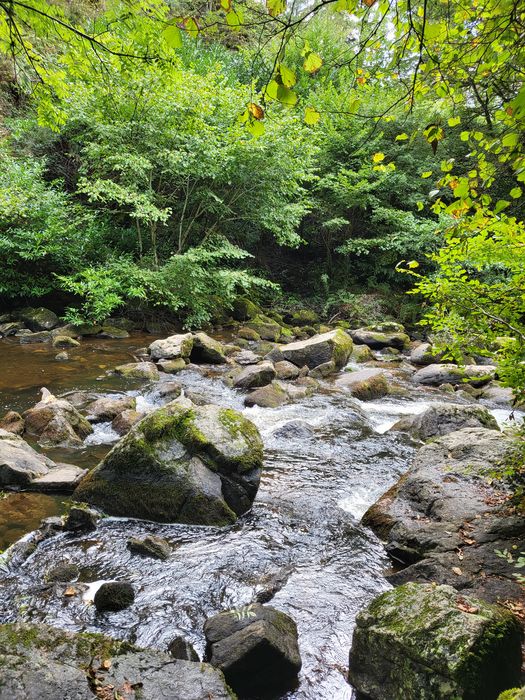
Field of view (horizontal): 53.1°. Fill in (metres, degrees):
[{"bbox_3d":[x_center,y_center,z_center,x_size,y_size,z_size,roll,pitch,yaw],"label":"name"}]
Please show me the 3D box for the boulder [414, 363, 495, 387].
[{"bbox_3d":[2.698,0.342,7.422,1.103,0.273,0.606,0,10,0],"label":"boulder"}]

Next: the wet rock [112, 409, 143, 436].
[{"bbox_3d":[-1.541,0.837,6.070,0.381,0.287,0.343,0,9,0],"label":"wet rock"}]

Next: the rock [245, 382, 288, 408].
[{"bbox_3d":[0.064,0.666,7.602,0.593,0.314,0.415,1,8,10],"label":"rock"}]

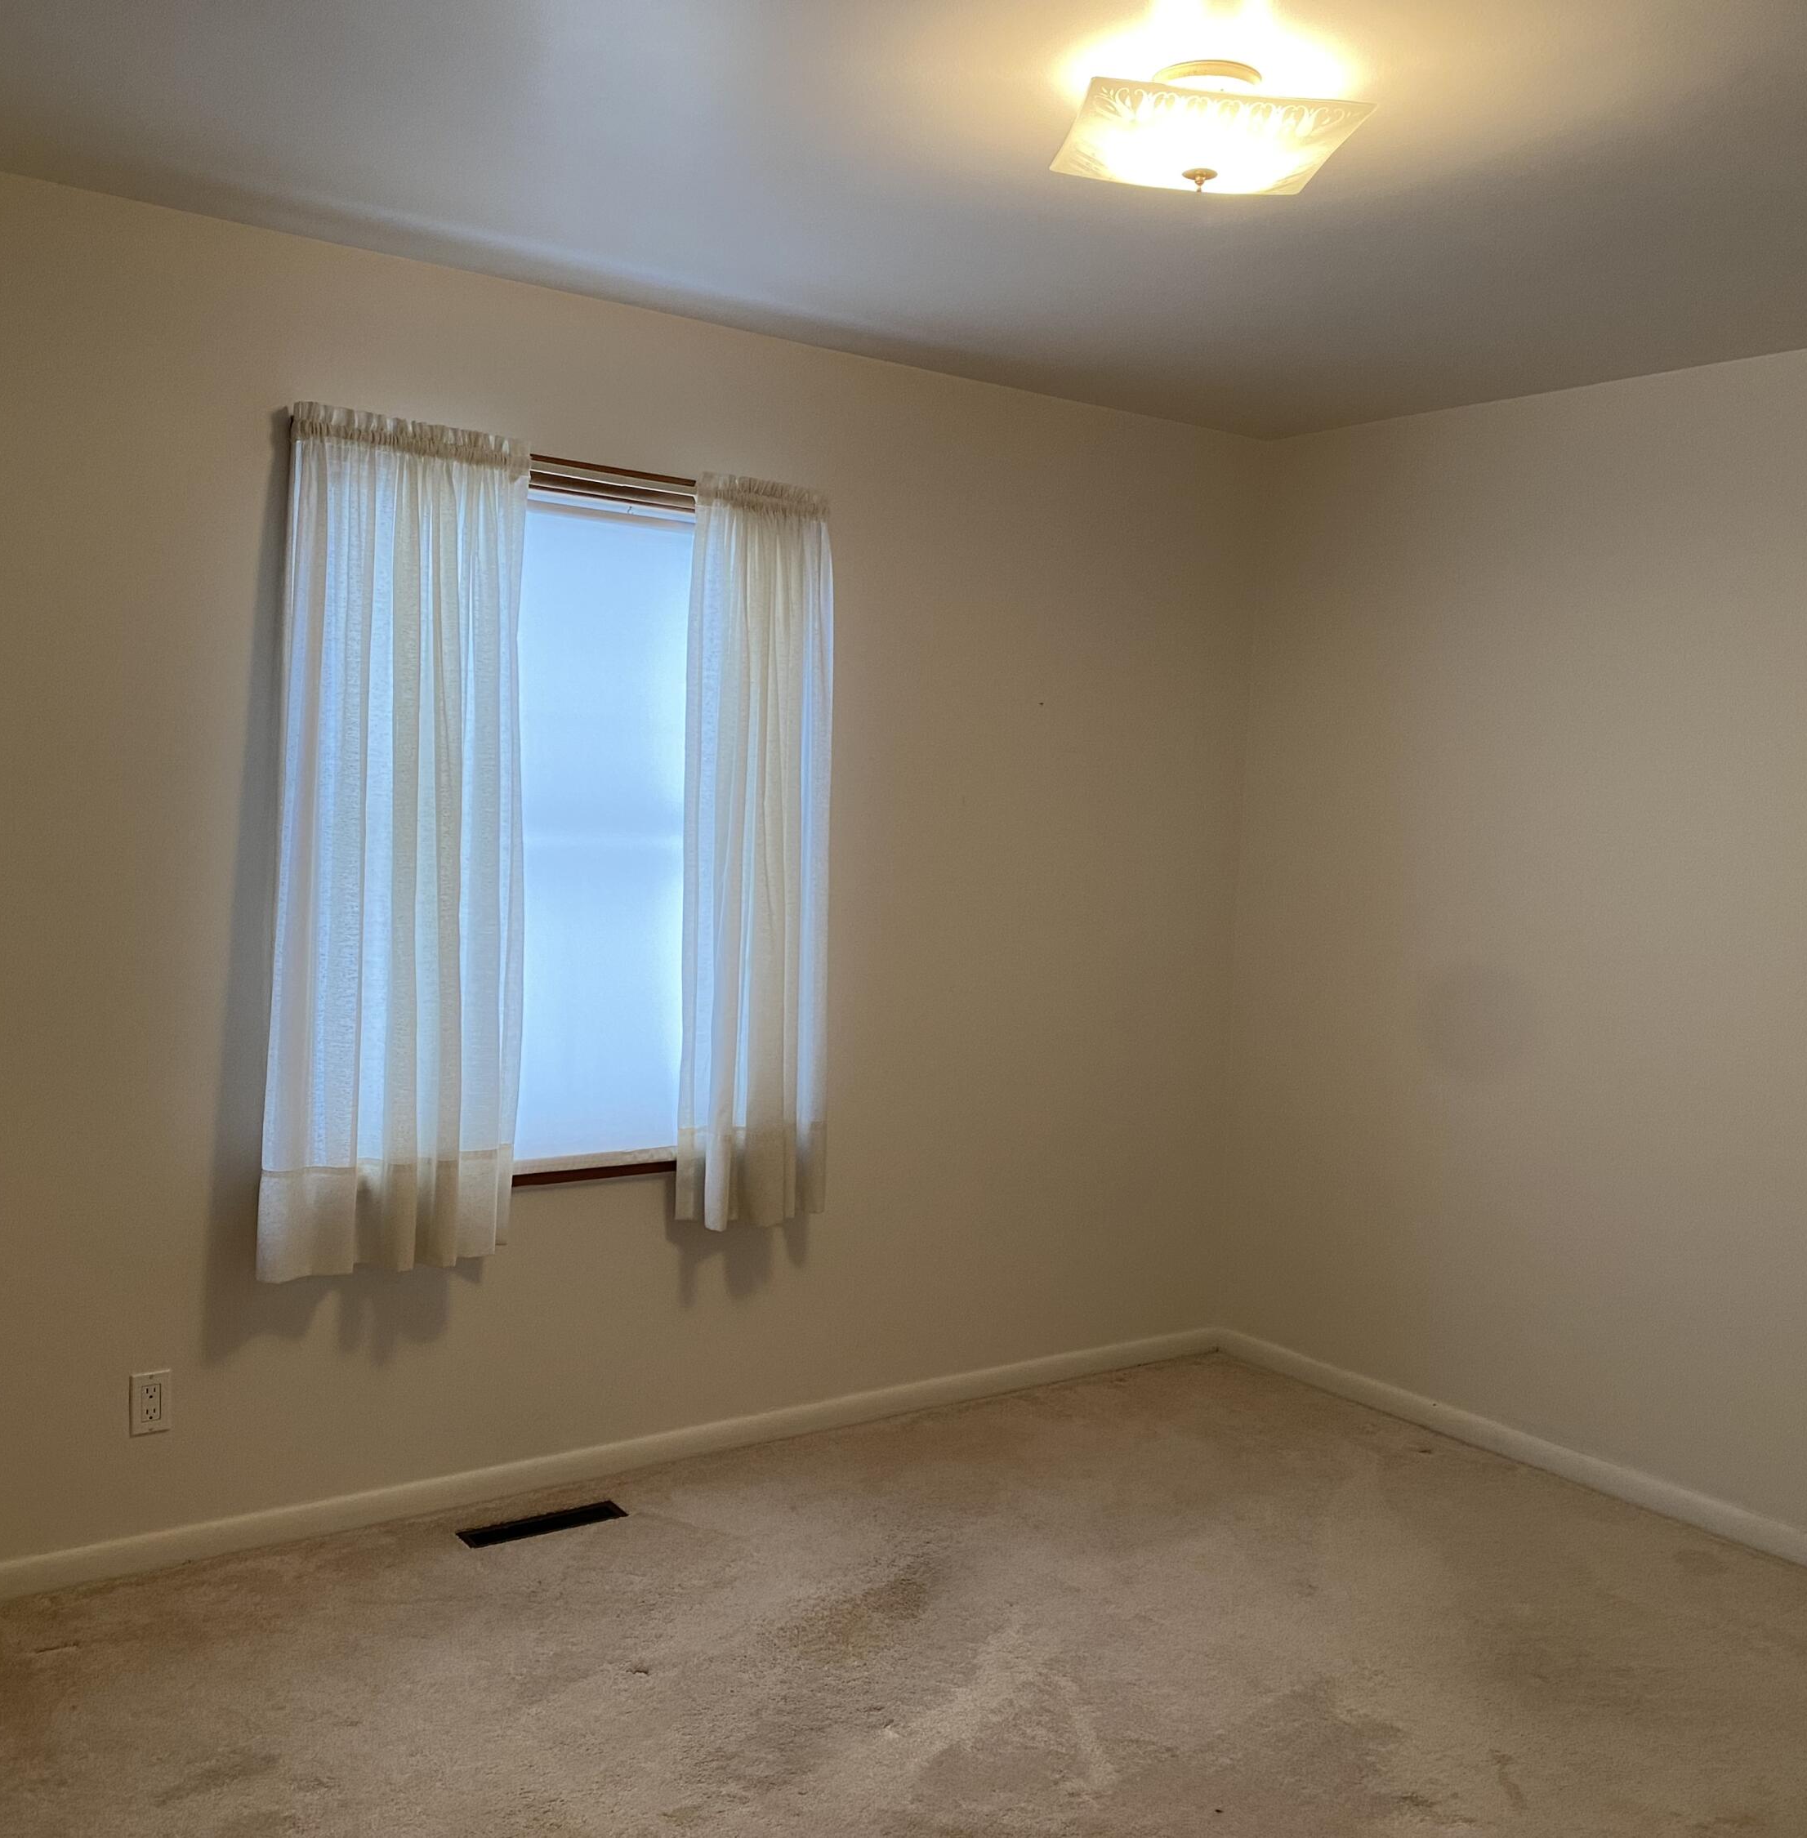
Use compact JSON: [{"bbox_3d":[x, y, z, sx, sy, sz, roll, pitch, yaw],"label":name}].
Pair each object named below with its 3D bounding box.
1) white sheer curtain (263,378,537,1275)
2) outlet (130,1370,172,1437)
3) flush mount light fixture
[{"bbox_3d":[-0.959,-0.132,3.489,0.520,1.600,0.100,-1,5,-36],"label":"white sheer curtain"},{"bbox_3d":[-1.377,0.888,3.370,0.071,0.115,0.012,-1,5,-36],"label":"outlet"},{"bbox_3d":[0.400,-1.044,2.445,0.358,0.152,0.358,2,4,-6],"label":"flush mount light fixture"}]

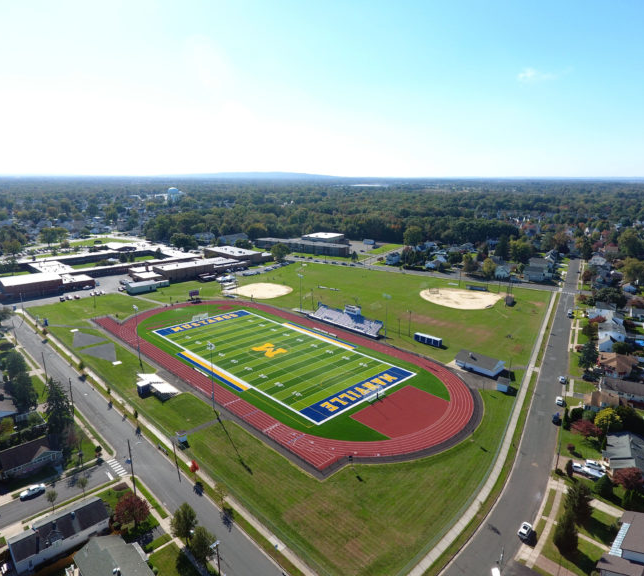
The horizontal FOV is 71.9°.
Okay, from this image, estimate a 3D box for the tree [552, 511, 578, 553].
[{"bbox_3d":[48.765,47.102,87.766,4.500,7.600,4.500,0,14,0],"label":"tree"}]

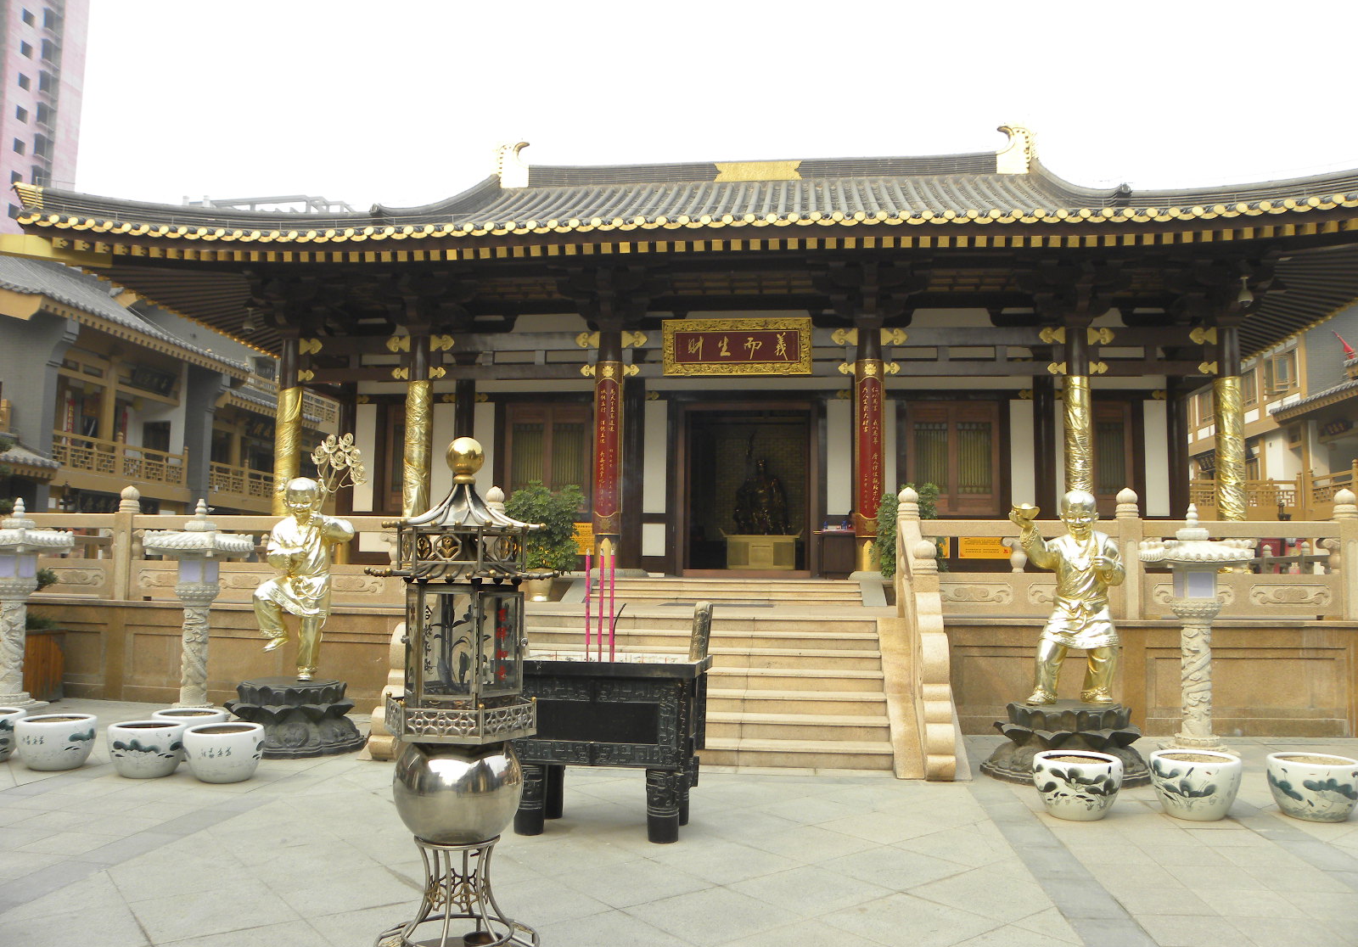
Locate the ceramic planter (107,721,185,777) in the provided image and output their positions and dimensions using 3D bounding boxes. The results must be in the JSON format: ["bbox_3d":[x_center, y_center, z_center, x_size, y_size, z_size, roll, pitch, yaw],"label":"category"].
[{"bbox_3d":[-3.971,2.058,7.603,0.528,0.361,0.528,0,-5,5],"label":"ceramic planter"}]

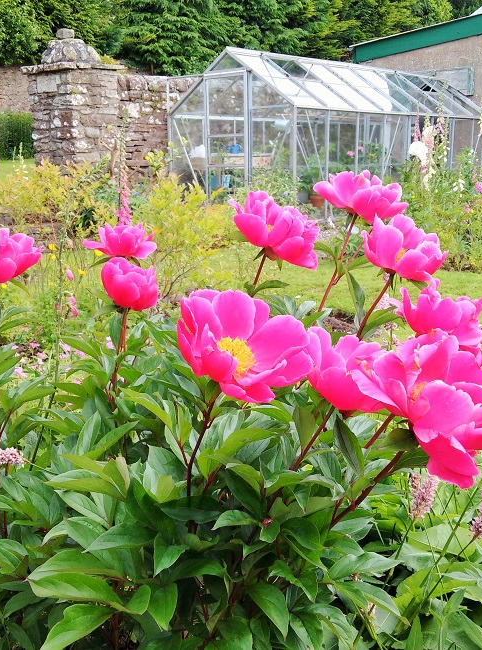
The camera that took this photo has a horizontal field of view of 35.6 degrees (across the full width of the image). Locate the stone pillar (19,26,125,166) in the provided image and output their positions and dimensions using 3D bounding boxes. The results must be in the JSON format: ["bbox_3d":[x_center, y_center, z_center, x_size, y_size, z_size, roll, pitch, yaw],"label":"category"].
[{"bbox_3d":[-2.190,-2.741,9.835,0.920,2.150,0.920,10,17,40],"label":"stone pillar"}]

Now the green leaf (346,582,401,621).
[{"bbox_3d":[0.164,0.339,0.920,0.085,0.030,0.040,29,24,21],"label":"green leaf"}]

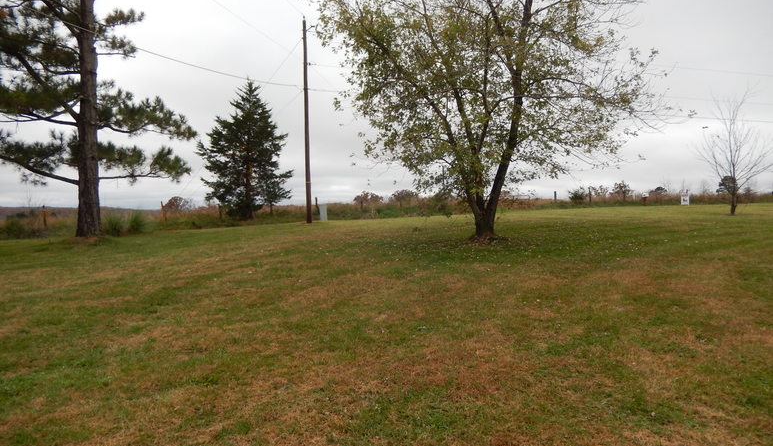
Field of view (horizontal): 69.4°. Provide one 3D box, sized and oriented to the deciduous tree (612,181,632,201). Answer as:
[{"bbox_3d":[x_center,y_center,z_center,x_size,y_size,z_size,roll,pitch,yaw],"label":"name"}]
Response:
[{"bbox_3d":[21.100,-2.730,50.000,1.850,2.100,1.800,-1,2,0],"label":"deciduous tree"}]

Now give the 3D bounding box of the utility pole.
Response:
[{"bbox_3d":[-3.820,-4.960,27.000,0.320,9.950,0.320,-1,2,0],"label":"utility pole"}]

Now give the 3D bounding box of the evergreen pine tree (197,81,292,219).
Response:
[{"bbox_3d":[-7.500,-3.800,29.500,4.950,7.400,4.800,-1,2,0],"label":"evergreen pine tree"}]

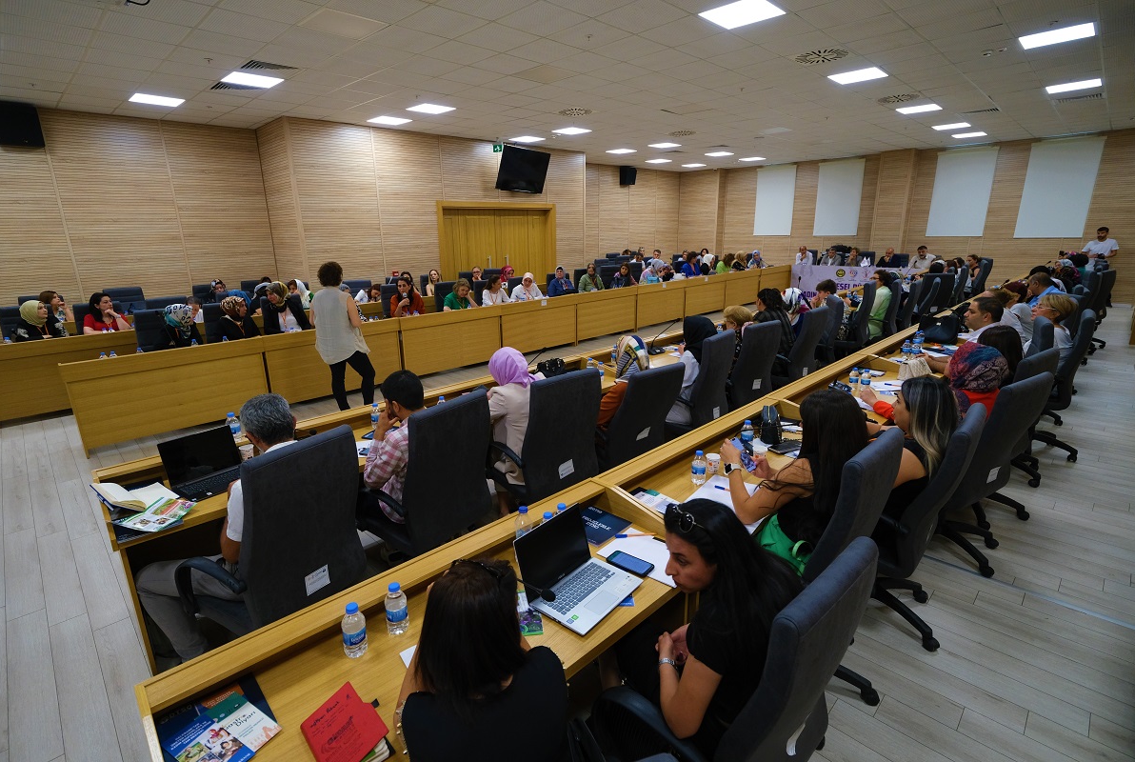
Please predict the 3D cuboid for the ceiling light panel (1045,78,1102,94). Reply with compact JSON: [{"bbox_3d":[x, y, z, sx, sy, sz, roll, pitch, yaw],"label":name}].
[{"bbox_3d":[6.979,-4.058,7.430,0.570,0.050,0.570,14,21,43],"label":"ceiling light panel"}]

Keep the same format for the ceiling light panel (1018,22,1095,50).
[{"bbox_3d":[4.960,-3.493,5.463,0.580,0.040,0.580,14,22,43],"label":"ceiling light panel"}]

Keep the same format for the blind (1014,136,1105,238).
[{"bbox_3d":[10.892,-4.236,11.992,1.208,2.044,0.070,14,21,43],"label":"blind"}]

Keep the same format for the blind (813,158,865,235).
[{"bbox_3d":[7.740,-5.219,15.453,0.060,2.030,1.190,-16,21,-42],"label":"blind"}]

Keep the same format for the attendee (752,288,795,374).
[{"bbox_3d":[2.083,-0.289,5.636,0.550,1.290,0.850,-11,18,-31],"label":"attendee"}]

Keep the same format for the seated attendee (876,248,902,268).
[{"bbox_3d":[7.860,-2.591,13.277,0.800,1.280,0.550,-16,21,-42],"label":"seated attendee"}]

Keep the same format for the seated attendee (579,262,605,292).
[{"bbox_3d":[0.561,-1.484,9.694,0.520,1.215,0.780,-11,19,-32],"label":"seated attendee"}]

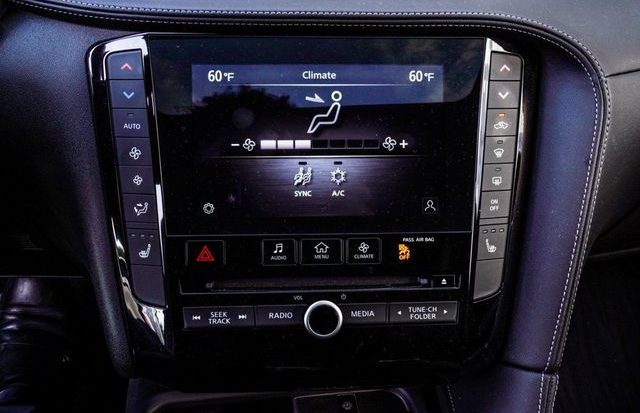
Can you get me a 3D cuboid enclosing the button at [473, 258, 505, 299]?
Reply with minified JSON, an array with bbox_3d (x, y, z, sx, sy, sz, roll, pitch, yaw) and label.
[{"bbox_3d":[0.107,0.046,0.411,0.018,0.025,0.006,2,6,-6],"label":"button"}]

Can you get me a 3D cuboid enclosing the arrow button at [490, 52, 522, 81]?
[{"bbox_3d":[0.115,-0.086,0.398,0.018,0.017,0.006,1,6,-6],"label":"arrow button"}]

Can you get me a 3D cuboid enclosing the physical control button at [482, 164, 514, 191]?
[{"bbox_3d":[0.111,-0.019,0.405,0.019,0.016,0.006,1,6,-6],"label":"physical control button"}]

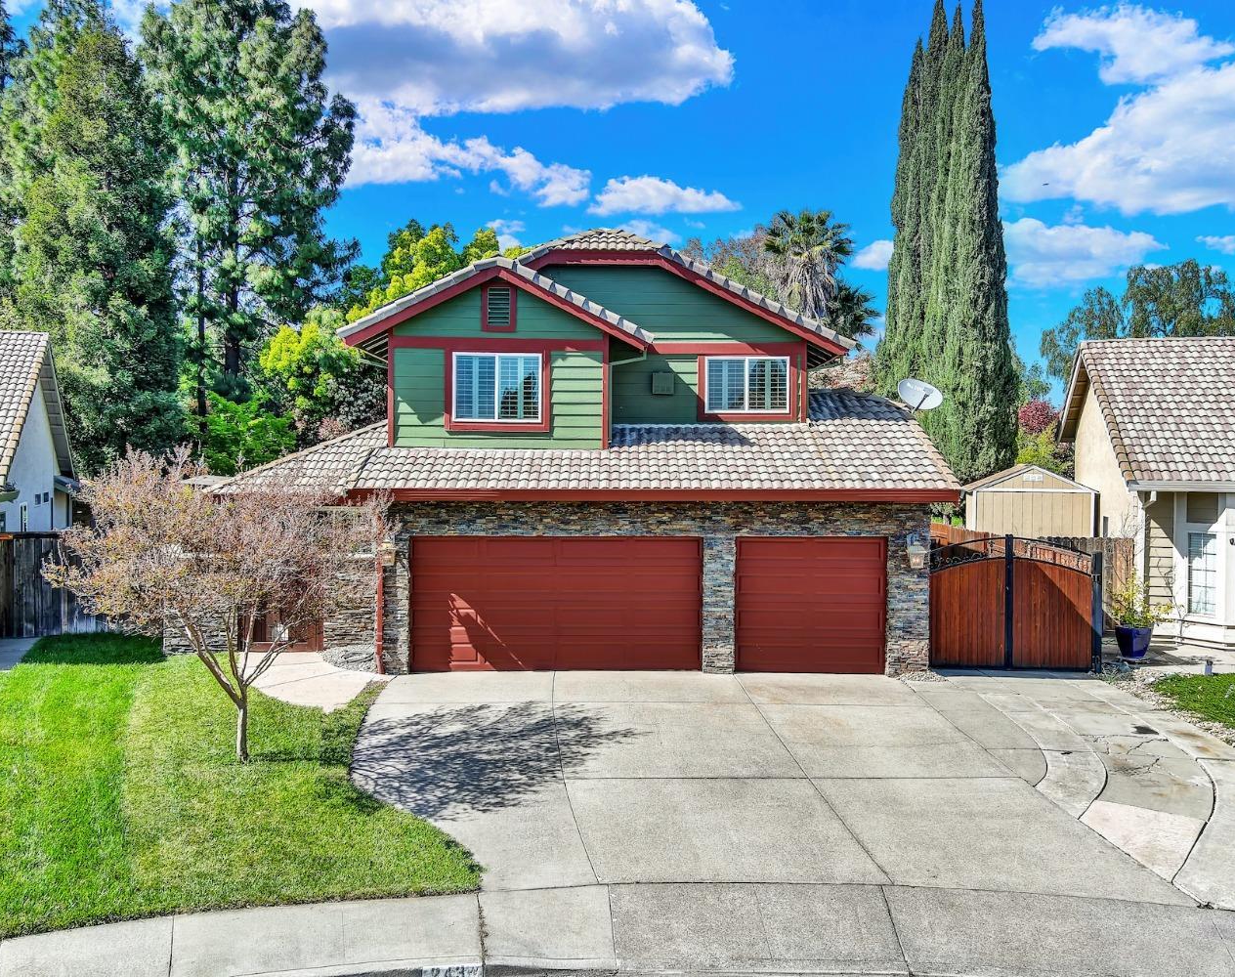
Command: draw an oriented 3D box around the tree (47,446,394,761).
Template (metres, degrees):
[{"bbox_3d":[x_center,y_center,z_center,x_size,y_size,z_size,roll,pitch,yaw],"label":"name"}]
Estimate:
[{"bbox_3d":[-4.650,1.360,13.850,4.000,3.650,3.900,0,1,0],"label":"tree"}]

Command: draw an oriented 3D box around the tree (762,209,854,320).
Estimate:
[{"bbox_3d":[7.270,-4.050,45.000,3.600,13.200,3.600,0,1,0],"label":"tree"}]

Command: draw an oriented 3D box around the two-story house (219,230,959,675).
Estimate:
[{"bbox_3d":[-0.900,-0.950,24.200,12.700,7.800,11.200,0,1,0],"label":"two-story house"}]

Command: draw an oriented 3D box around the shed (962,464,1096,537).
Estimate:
[{"bbox_3d":[9.450,0.980,27.200,2.700,3.100,3.000,0,1,12],"label":"shed"}]

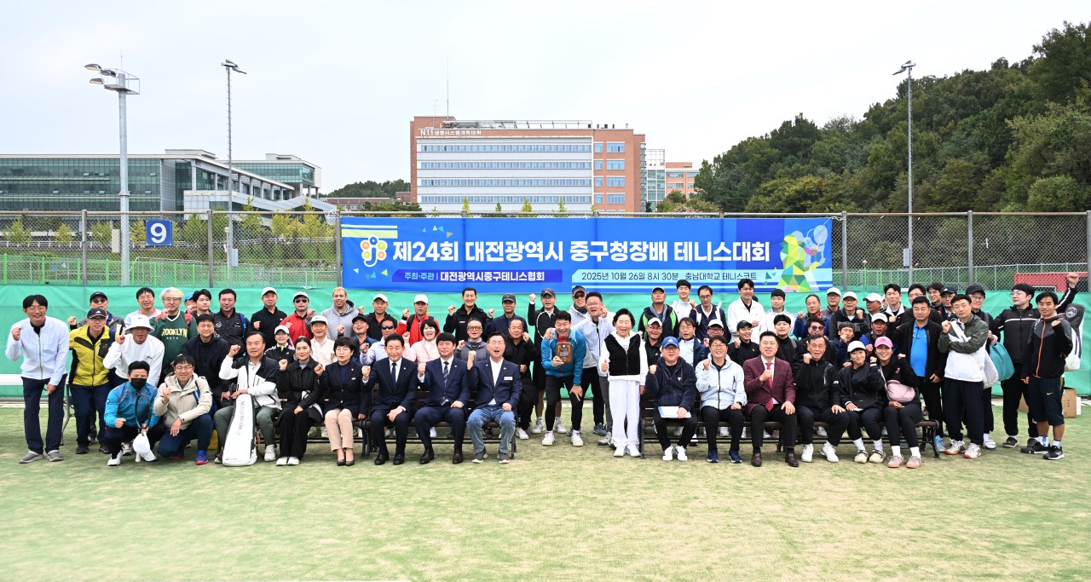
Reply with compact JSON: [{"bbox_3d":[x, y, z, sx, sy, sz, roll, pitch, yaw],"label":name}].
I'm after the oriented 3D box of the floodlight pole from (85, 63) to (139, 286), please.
[{"bbox_3d":[-19.200,-4.300,33.300,1.800,12.000,1.700,0,0,3],"label":"floodlight pole"}]

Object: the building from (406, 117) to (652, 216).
[{"bbox_3d":[-3.800,-25.300,172.000,54.000,28.000,21.000,0,0,-1],"label":"building"}]

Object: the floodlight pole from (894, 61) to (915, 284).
[{"bbox_3d":[18.032,-5.036,36.500,1.150,13.072,1.100,0,0,37],"label":"floodlight pole"}]

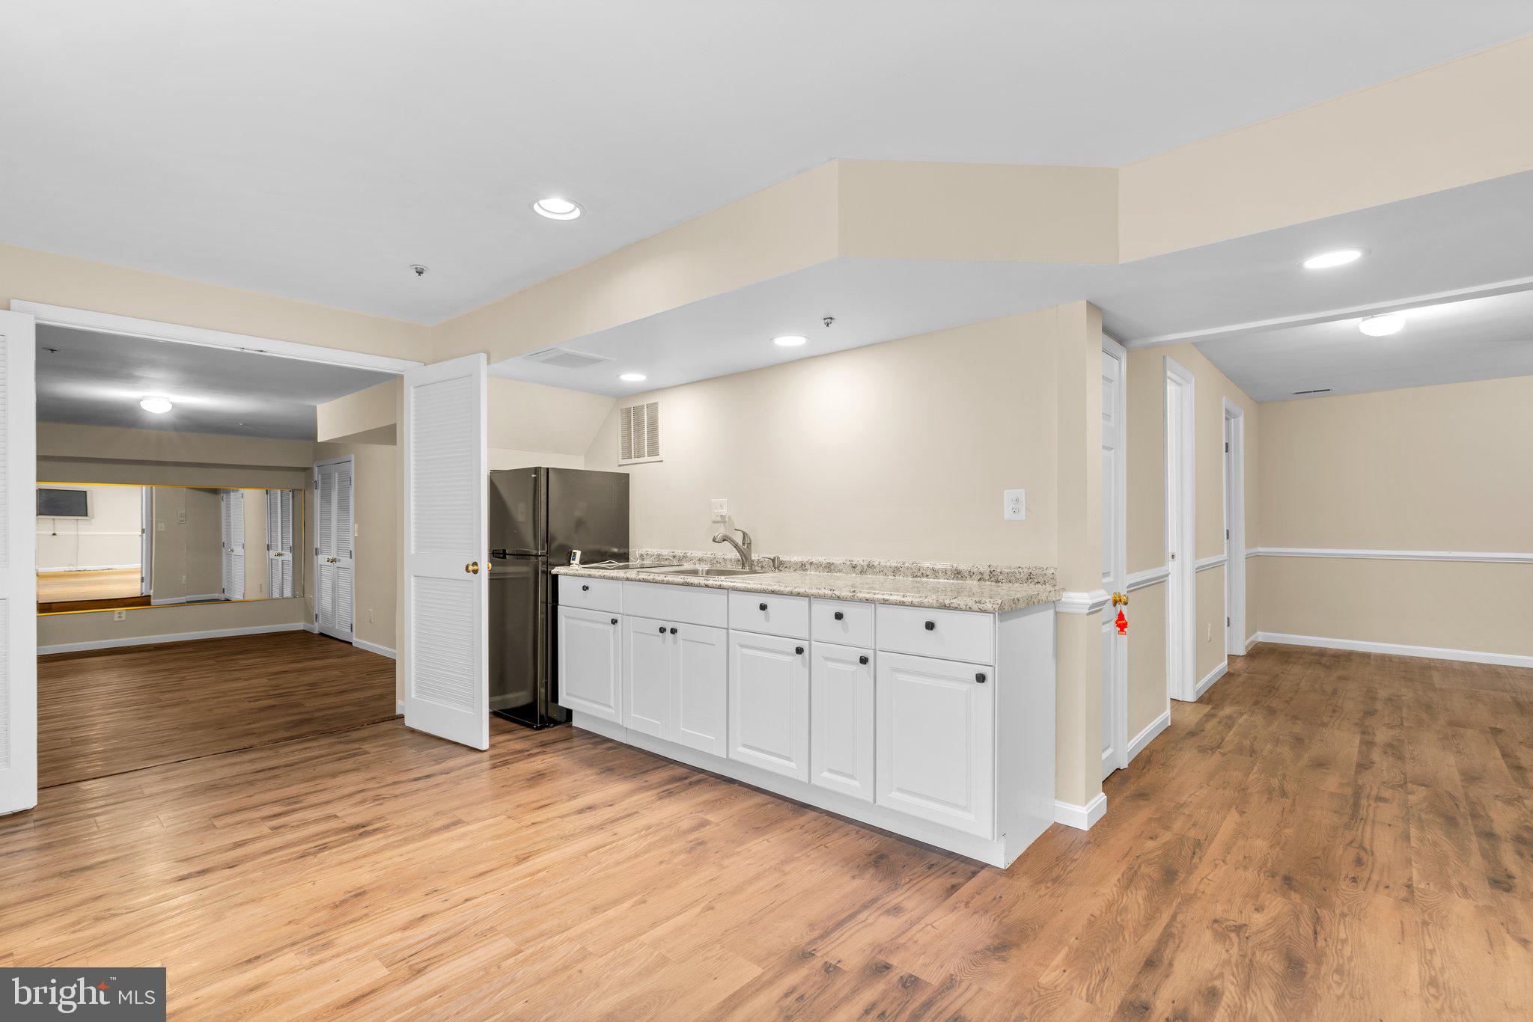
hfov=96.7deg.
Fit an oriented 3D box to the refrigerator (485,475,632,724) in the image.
[{"bbox_3d":[-1.319,0.504,4.306,0.588,1.490,0.670,-1,-1,40],"label":"refrigerator"}]

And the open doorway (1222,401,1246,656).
[{"bbox_3d":[3.793,0.196,5.611,0.130,2.110,0.950,-1,-1,42],"label":"open doorway"}]

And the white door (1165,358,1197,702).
[{"bbox_3d":[2.479,0.185,4.178,0.130,2.110,0.800,-1,-1,42],"label":"white door"}]

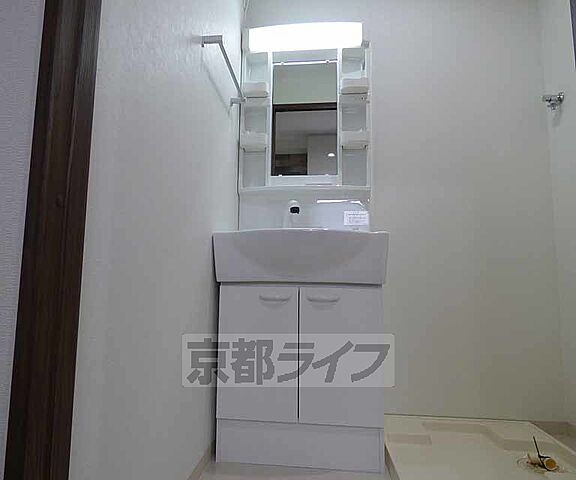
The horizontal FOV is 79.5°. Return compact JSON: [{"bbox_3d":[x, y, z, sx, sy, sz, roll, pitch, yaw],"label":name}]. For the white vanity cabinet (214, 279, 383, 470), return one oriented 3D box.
[{"bbox_3d":[0.058,0.489,1.416,0.580,0.635,0.388,0,-6,6],"label":"white vanity cabinet"}]

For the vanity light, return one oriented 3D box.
[{"bbox_3d":[0.080,-0.944,1.619,0.526,0.082,0.090,0,-6,6],"label":"vanity light"}]

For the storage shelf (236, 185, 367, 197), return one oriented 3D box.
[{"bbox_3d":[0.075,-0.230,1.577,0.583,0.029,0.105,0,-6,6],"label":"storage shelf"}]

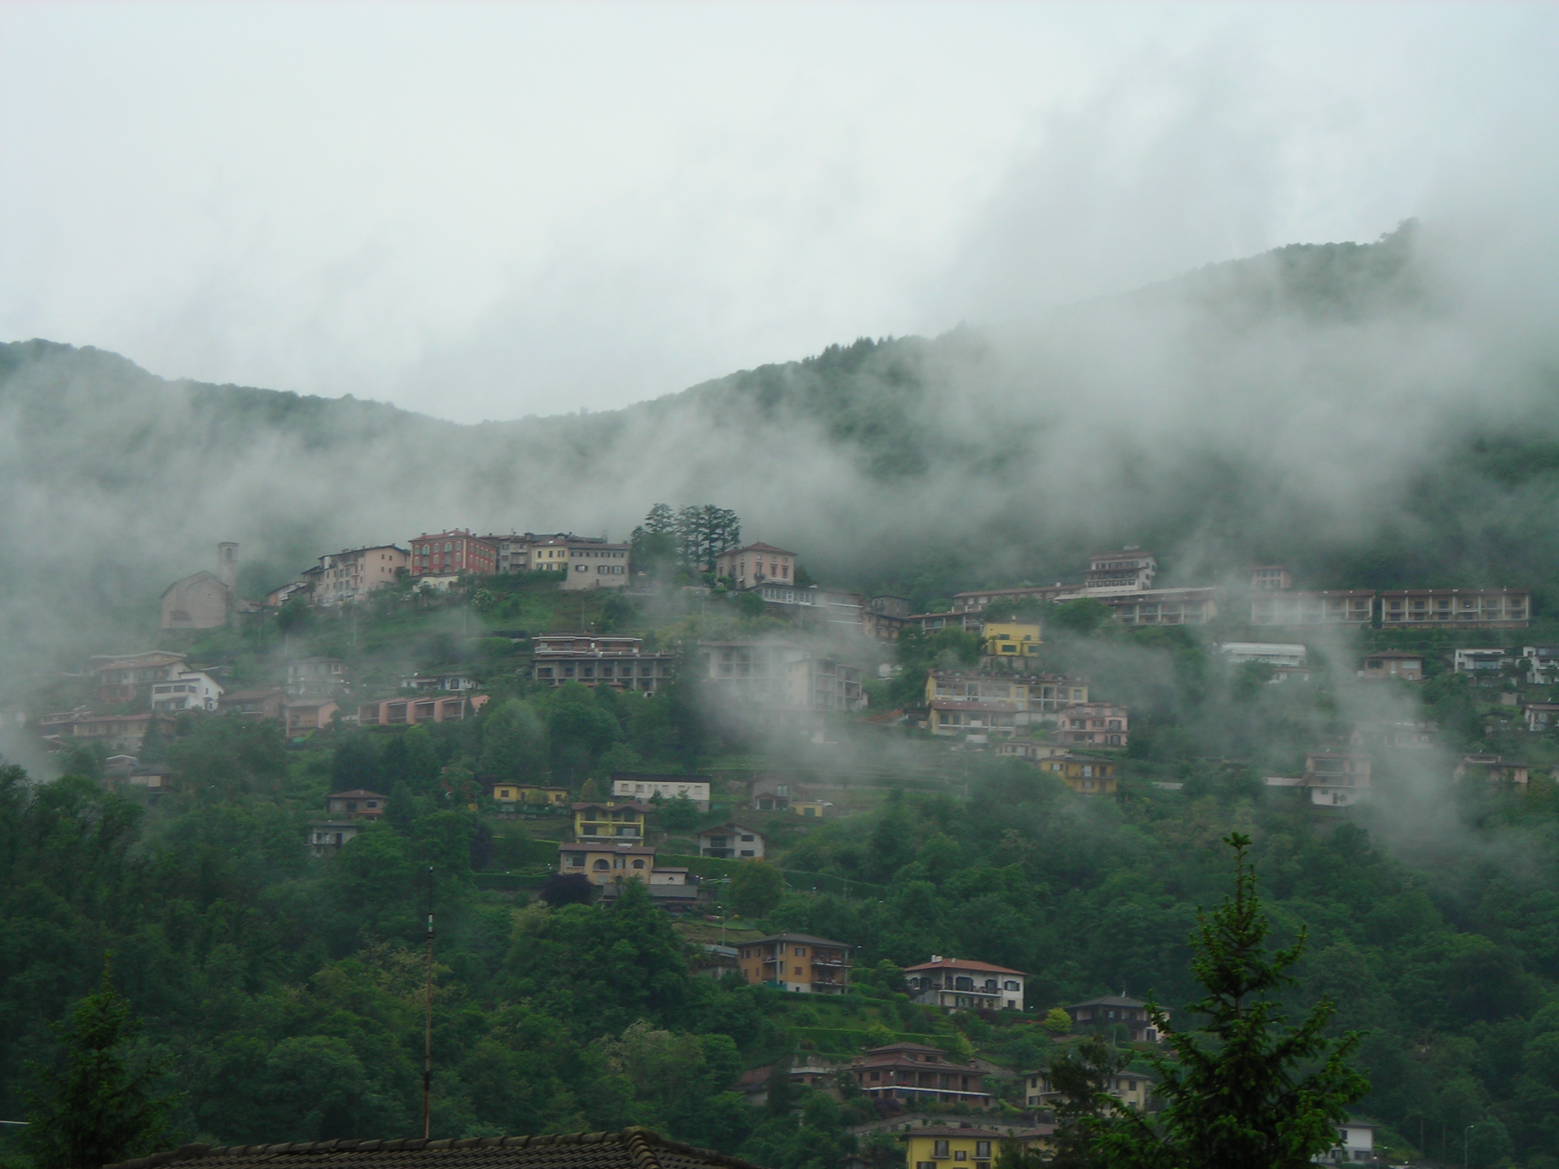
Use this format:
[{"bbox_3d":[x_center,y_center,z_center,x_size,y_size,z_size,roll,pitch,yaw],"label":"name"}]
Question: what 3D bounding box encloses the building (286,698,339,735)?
[{"bbox_3d":[-94.880,27.150,1060.000,7.600,8.190,9.500,-4,-11,20],"label":"building"}]

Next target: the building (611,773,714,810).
[{"bbox_3d":[-22.530,39.780,990.000,17.840,7.850,10.000,1,-10,-8],"label":"building"}]

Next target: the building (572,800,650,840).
[{"bbox_3d":[-32.680,46.810,1015.000,13.900,9.220,10.000,2,-10,-9],"label":"building"}]

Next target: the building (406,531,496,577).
[{"bbox_3d":[-85.720,-7.120,1370.000,17.400,13.140,16.000,-5,-12,28],"label":"building"}]

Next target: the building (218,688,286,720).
[{"bbox_3d":[-109.630,25.490,1090.000,10.800,7.110,11.500,-5,-11,24],"label":"building"}]

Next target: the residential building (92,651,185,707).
[{"bbox_3d":[-129.220,19.350,1055.000,16.000,12.070,11.500,-4,-11,23],"label":"residential building"}]

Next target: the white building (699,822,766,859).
[{"bbox_3d":[-9.320,50.520,1015.000,13.000,6.870,11.000,0,-10,-2],"label":"white building"}]

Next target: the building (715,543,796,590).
[{"bbox_3d":[-5.390,-3.820,1250.000,15.110,12.680,12.800,8,-13,-39],"label":"building"}]

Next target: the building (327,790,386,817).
[{"bbox_3d":[-80.870,42.160,1000.000,10.870,6.270,10.000,0,-10,-2],"label":"building"}]

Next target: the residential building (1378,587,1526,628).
[{"bbox_3d":[170.680,6.470,1320.000,37.000,11.590,11.000,-1,-10,6],"label":"residential building"}]

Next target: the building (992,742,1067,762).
[{"bbox_3d":[51.020,34.080,1060.000,13.000,4.950,8.500,4,-11,-20],"label":"building"}]

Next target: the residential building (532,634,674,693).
[{"bbox_3d":[-36.900,16.980,1095.000,29.560,13.460,14.000,0,-10,-1],"label":"residential building"}]

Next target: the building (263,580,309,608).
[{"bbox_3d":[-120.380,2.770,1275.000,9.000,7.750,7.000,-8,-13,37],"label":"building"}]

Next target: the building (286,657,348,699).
[{"bbox_3d":[-95.270,19.500,1080.000,12.740,9.160,10.000,1,-10,-4],"label":"building"}]

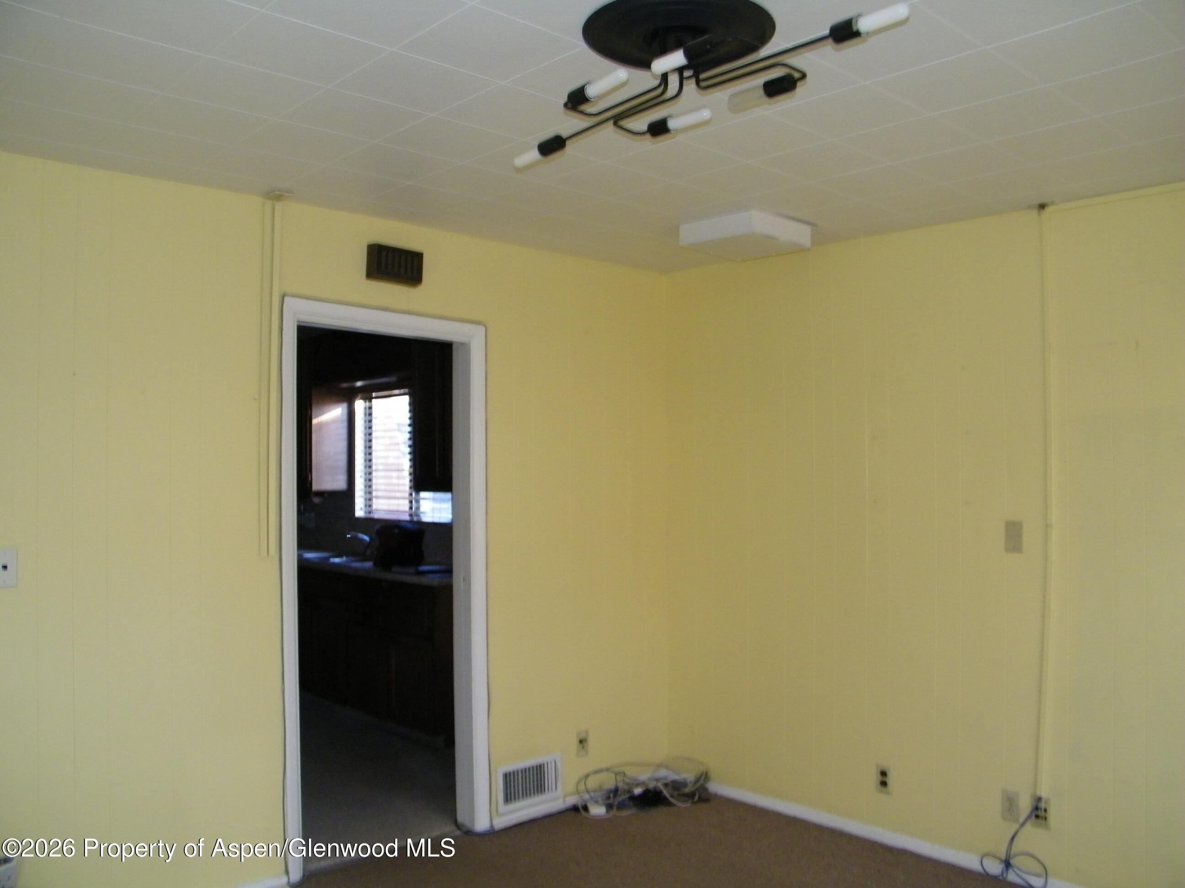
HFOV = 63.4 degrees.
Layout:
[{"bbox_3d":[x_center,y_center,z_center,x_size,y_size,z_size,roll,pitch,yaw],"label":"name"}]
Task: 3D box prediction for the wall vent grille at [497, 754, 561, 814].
[{"bbox_3d":[-0.269,1.486,4.181,0.350,0.197,0.016,1,-1,-43],"label":"wall vent grille"}]

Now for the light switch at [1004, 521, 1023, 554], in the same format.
[{"bbox_3d":[1.498,0.333,3.413,0.010,0.116,0.071,1,-1,-40],"label":"light switch"}]

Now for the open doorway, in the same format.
[{"bbox_3d":[-0.804,0.540,3.724,0.895,2.100,0.150,0,0,-42],"label":"open doorway"}]

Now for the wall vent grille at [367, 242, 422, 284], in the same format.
[{"bbox_3d":[-0.762,-0.692,3.705,0.218,0.133,0.056,1,-1,-43],"label":"wall vent grille"}]

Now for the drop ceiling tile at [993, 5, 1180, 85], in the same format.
[{"bbox_3d":[1.058,-0.856,2.037,0.305,0.020,0.305,1,0,-42],"label":"drop ceiling tile"}]

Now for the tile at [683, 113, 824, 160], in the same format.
[{"bbox_3d":[0.455,-0.865,2.680,0.305,0.016,0.305,0,0,-42],"label":"tile"}]

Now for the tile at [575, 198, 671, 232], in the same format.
[{"bbox_3d":[0.067,-0.870,3.586,0.305,0.020,0.305,1,0,-42],"label":"tile"}]

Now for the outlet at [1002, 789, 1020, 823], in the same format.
[{"bbox_3d":[1.487,1.290,3.413,0.010,0.115,0.071,1,-1,-40],"label":"outlet"}]

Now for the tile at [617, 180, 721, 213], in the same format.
[{"bbox_3d":[0.270,-0.867,3.336,0.305,0.016,0.305,0,0,-42],"label":"tile"}]

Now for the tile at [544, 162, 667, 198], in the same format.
[{"bbox_3d":[0.048,-0.866,3.138,0.303,0.015,0.303,1,-1,-42],"label":"tile"}]

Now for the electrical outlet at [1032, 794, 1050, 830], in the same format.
[{"bbox_3d":[1.613,1.329,3.373,0.010,0.116,0.071,0,0,-42],"label":"electrical outlet"}]

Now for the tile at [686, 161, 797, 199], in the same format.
[{"bbox_3d":[0.479,-0.860,3.115,0.303,0.015,0.303,1,-1,-42],"label":"tile"}]

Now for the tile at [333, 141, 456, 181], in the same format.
[{"bbox_3d":[-0.608,-0.875,2.972,0.305,0.020,0.305,1,0,-42],"label":"tile"}]

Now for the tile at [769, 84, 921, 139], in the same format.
[{"bbox_3d":[0.652,-0.850,2.413,0.305,0.022,0.305,0,0,-42],"label":"tile"}]

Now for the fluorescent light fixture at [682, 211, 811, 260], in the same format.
[{"bbox_3d":[0.602,-0.813,3.765,0.370,0.085,0.360,1,0,-42],"label":"fluorescent light fixture"}]

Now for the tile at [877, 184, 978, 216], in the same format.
[{"bbox_3d":[1.131,-0.861,3.296,0.305,0.016,0.305,0,0,-42],"label":"tile"}]

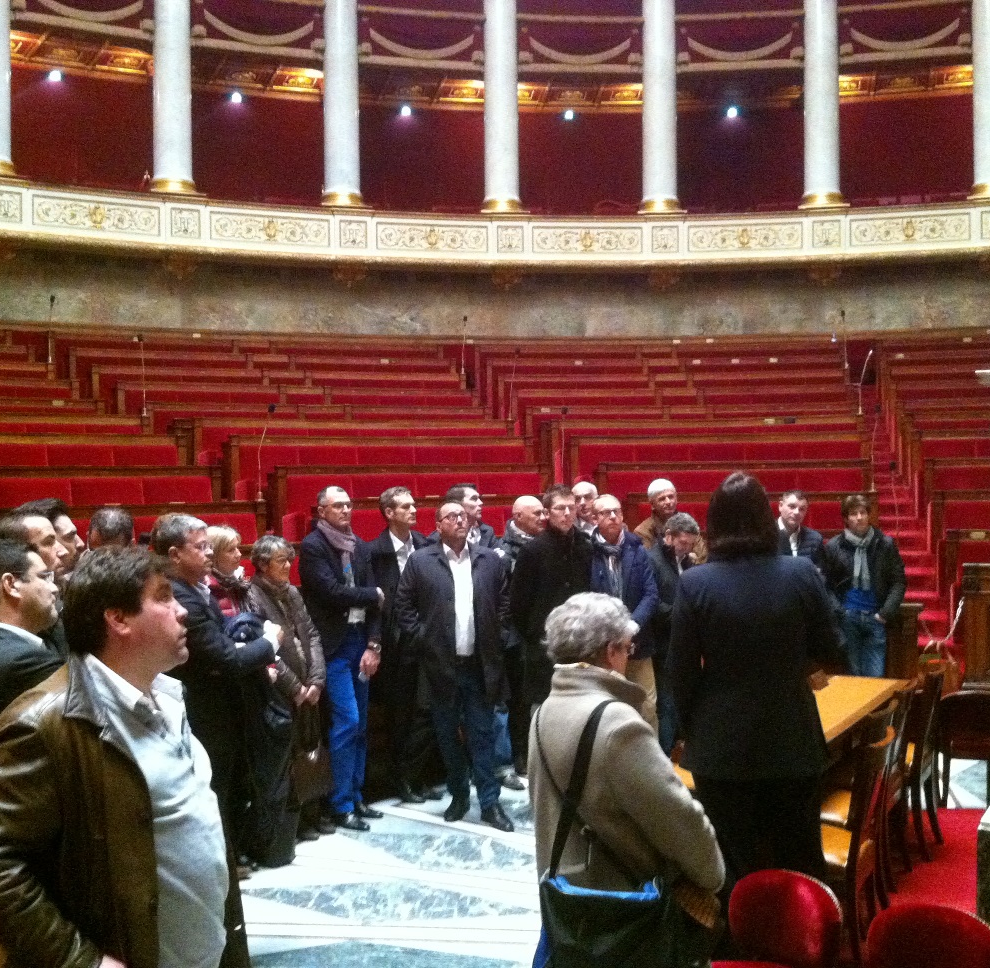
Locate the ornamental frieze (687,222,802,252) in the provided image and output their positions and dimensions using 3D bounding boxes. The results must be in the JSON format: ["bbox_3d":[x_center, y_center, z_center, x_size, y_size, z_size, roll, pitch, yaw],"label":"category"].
[{"bbox_3d":[4.066,-3.998,21.208,1.812,0.414,0.060,-1,0,5],"label":"ornamental frieze"}]

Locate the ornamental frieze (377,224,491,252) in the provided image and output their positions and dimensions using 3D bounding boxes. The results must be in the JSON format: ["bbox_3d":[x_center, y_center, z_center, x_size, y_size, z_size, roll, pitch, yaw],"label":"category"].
[{"bbox_3d":[-0.900,-3.562,18.902,1.640,0.396,0.090,-1,1,-12],"label":"ornamental frieze"}]

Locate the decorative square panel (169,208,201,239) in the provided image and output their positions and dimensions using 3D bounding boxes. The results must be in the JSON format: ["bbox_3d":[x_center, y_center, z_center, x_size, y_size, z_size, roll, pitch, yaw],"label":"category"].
[{"bbox_3d":[-4.574,-3.857,19.389,0.428,0.414,0.060,-1,0,-28],"label":"decorative square panel"}]

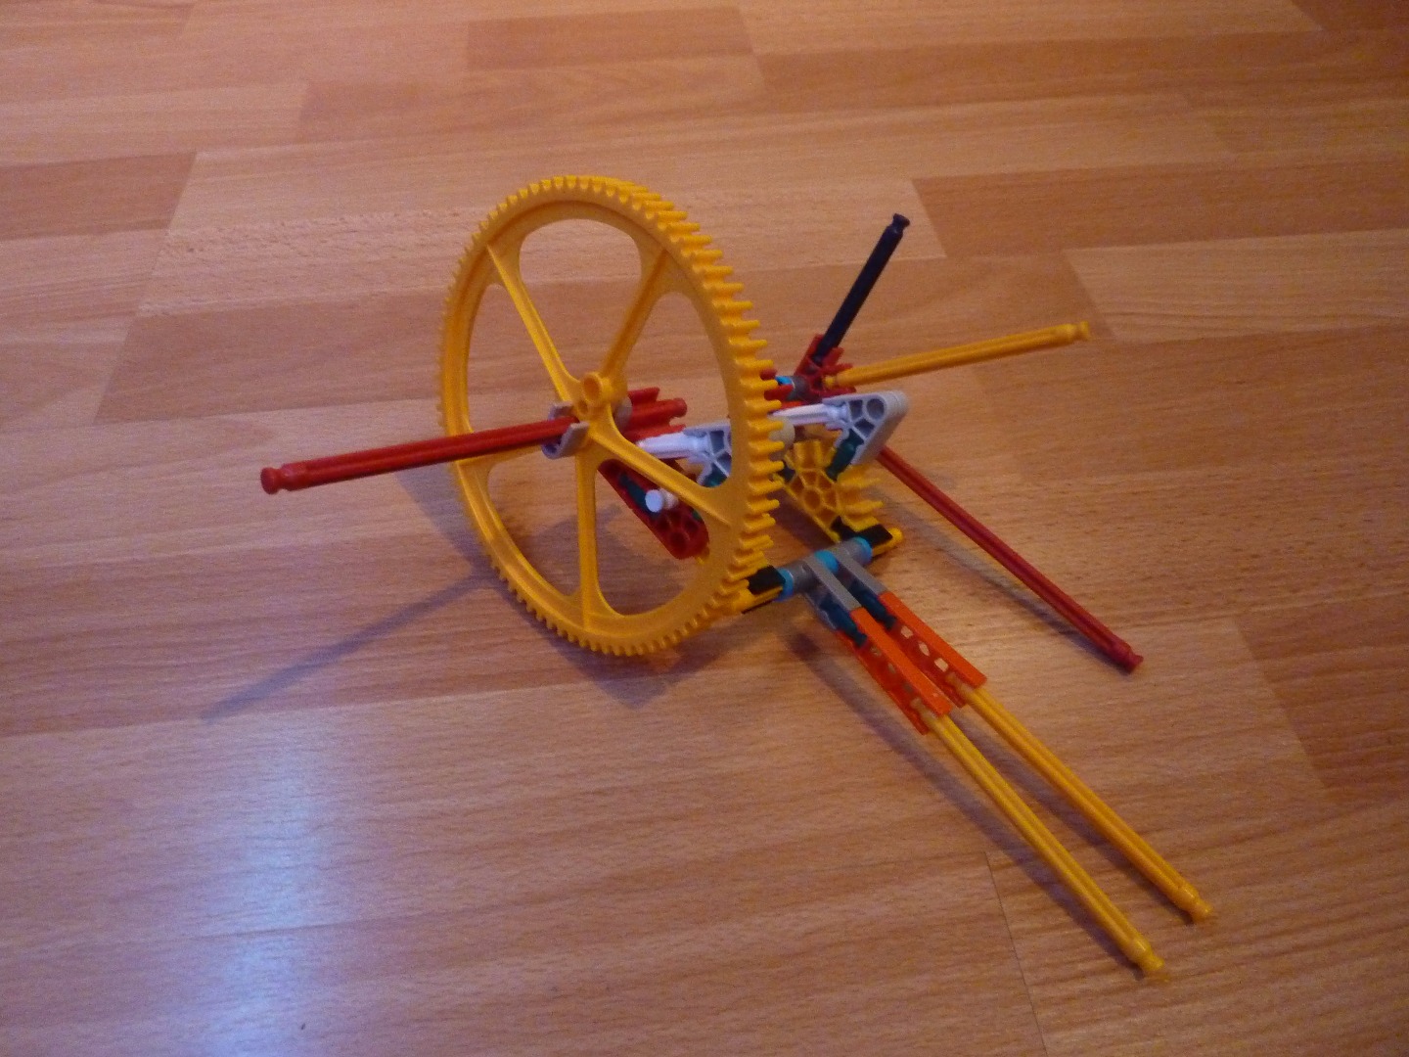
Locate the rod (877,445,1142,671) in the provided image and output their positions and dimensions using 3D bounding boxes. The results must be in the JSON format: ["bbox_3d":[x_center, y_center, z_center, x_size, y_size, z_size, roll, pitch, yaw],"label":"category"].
[{"bbox_3d":[0.086,-0.001,0.329,0.006,0.006,0.130,-37,68,-26],"label":"rod"}]

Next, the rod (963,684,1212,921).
[{"bbox_3d":[0.098,0.070,0.274,0.006,0.006,0.086,-36,69,-26],"label":"rod"}]

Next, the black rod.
[{"bbox_3d":[0.051,-0.078,0.336,0.006,0.054,0.006,-2,43,-43],"label":"black rod"}]

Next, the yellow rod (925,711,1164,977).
[{"bbox_3d":[0.085,0.078,0.264,0.006,0.006,0.086,-34,72,-25],"label":"yellow rod"}]

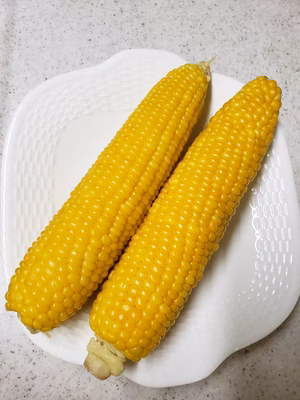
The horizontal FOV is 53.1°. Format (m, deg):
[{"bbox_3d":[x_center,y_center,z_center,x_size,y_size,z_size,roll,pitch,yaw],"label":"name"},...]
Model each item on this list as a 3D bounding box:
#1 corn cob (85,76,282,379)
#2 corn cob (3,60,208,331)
[{"bbox_3d":[0.032,0.005,0.196,0.048,0.048,0.225,30,76,8],"label":"corn cob"},{"bbox_3d":[-0.016,-0.014,0.202,0.048,0.048,0.214,31,76,8],"label":"corn cob"}]

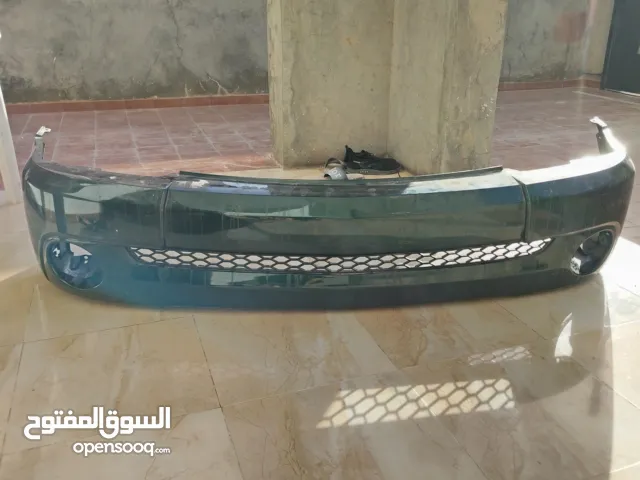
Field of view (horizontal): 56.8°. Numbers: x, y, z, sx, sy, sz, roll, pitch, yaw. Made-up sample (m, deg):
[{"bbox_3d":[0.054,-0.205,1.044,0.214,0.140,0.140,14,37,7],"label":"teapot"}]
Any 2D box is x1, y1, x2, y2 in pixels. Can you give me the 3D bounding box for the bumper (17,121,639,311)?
[{"bbox_3d":[0.067,-0.093,1.751,1.801,0.394,0.535,-1,22,-4],"label":"bumper"}]

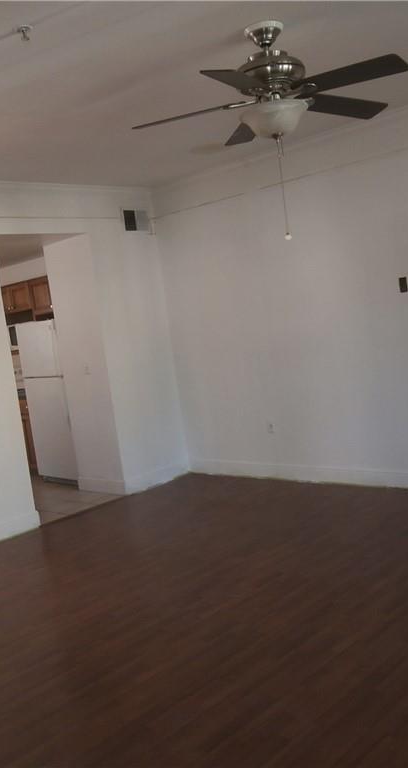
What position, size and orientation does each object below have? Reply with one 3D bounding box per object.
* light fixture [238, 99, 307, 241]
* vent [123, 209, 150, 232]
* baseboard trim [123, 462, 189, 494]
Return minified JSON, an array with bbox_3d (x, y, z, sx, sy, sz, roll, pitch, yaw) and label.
[{"bbox_3d":[0.357,-0.976,3.265,0.307,0.623,0.307,-8,5,1],"label":"light fixture"},{"bbox_3d":[-0.618,-1.520,6.609,0.030,0.212,0.337,-3,7,44],"label":"vent"},{"bbox_3d":[-0.425,0.875,6.696,0.021,0.127,0.809,-3,7,44],"label":"baseboard trim"}]

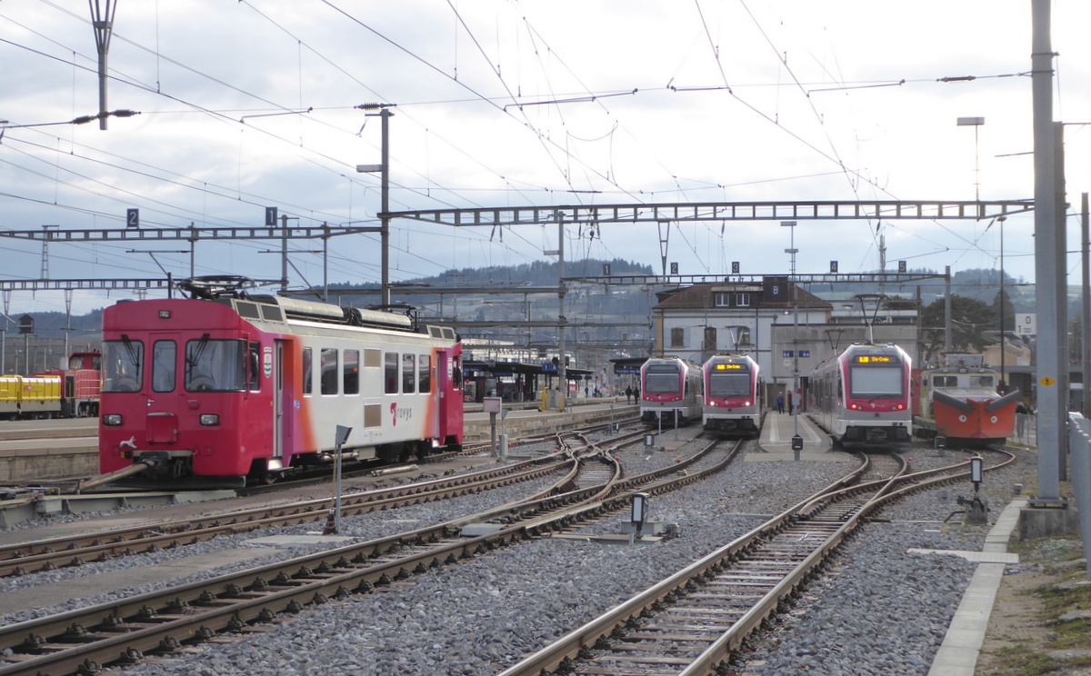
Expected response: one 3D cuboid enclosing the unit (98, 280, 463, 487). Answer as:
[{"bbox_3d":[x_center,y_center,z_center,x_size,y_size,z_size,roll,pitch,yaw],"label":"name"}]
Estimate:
[{"bbox_3d":[-5.127,0.996,40.718,2.680,3.950,17.600,0,-2,10],"label":"unit"}]

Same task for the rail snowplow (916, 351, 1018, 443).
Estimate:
[{"bbox_3d":[16.358,2.355,70.161,3.050,3.500,8.500,0,-2,7],"label":"rail snowplow"}]

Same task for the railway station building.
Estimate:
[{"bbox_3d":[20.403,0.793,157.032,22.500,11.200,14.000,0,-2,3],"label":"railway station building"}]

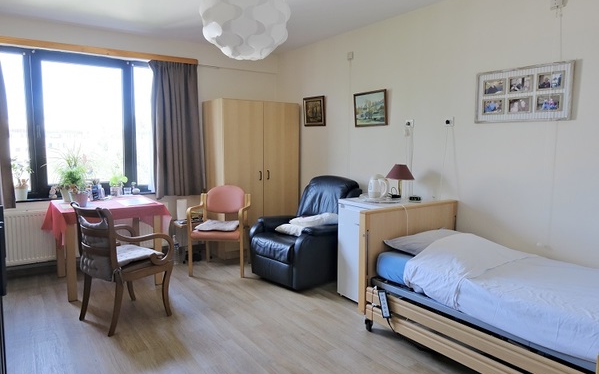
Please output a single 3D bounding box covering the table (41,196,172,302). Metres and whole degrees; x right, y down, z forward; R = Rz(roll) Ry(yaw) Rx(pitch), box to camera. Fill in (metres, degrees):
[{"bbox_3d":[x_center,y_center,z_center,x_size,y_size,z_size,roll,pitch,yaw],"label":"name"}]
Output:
[{"bbox_3d":[-1.831,0.521,3.840,0.880,0.745,0.870,-4,7,-36],"label":"table"}]

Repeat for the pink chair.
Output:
[{"bbox_3d":[-0.809,0.448,4.204,0.570,0.850,0.560,1,6,5],"label":"pink chair"}]

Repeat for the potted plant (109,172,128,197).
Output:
[{"bbox_3d":[-1.946,-0.027,4.296,0.180,0.260,0.180,-4,7,-36],"label":"potted plant"}]

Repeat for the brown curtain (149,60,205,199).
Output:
[{"bbox_3d":[-1.391,-0.650,4.580,0.560,1.540,0.130,-4,8,-35],"label":"brown curtain"}]

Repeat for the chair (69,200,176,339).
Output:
[{"bbox_3d":[-1.326,0.559,3.017,0.535,0.875,0.540,5,8,37],"label":"chair"}]

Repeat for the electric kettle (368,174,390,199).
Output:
[{"bbox_3d":[0.675,-0.006,3.401,0.180,0.210,0.135,4,7,30],"label":"electric kettle"}]

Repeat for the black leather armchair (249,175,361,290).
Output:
[{"bbox_3d":[0.092,0.398,4.092,0.890,0.990,0.790,-5,8,-40],"label":"black leather armchair"}]

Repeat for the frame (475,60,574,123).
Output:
[{"bbox_3d":[1.597,-0.662,2.885,0.030,0.383,0.675,-4,7,-36],"label":"frame"}]

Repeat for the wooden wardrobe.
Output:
[{"bbox_3d":[-0.588,-0.117,4.979,1.030,1.810,0.570,-4,8,-35],"label":"wooden wardrobe"}]

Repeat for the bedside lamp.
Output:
[{"bbox_3d":[0.915,-0.056,3.594,0.270,0.295,0.270,1,6,0],"label":"bedside lamp"}]

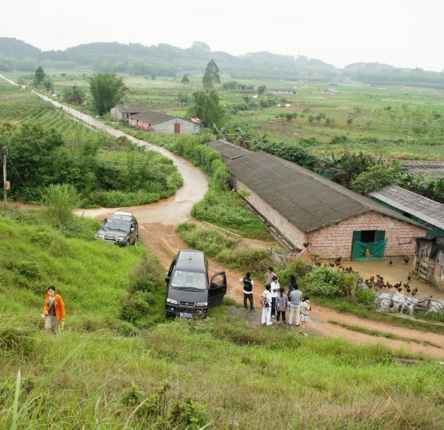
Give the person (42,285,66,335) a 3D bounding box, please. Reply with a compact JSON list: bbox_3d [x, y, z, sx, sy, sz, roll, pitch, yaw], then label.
[{"bbox_3d":[-4.823,2.793,16.400,0.620,1.600,0.420,2,15,3],"label":"person"}]

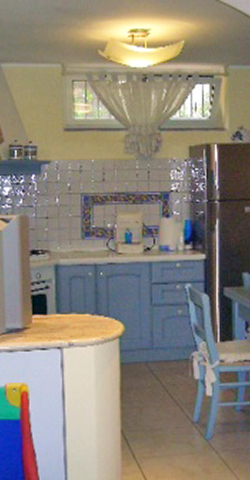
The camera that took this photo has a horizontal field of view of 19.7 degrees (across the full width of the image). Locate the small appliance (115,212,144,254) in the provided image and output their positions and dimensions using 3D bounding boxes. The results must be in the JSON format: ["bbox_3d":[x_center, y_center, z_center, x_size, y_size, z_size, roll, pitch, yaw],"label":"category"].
[{"bbox_3d":[0.025,-0.062,6.221,0.240,0.345,0.250,-2,5,-10],"label":"small appliance"}]

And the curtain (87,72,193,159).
[{"bbox_3d":[0.153,-1.089,6.326,0.960,0.750,0.110,-2,5,-10],"label":"curtain"}]

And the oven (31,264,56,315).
[{"bbox_3d":[-0.936,0.506,5.680,0.550,0.600,0.600,2,6,35],"label":"oven"}]

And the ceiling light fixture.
[{"bbox_3d":[0.113,-1.292,4.877,0.550,0.240,0.460,-2,5,-10],"label":"ceiling light fixture"}]

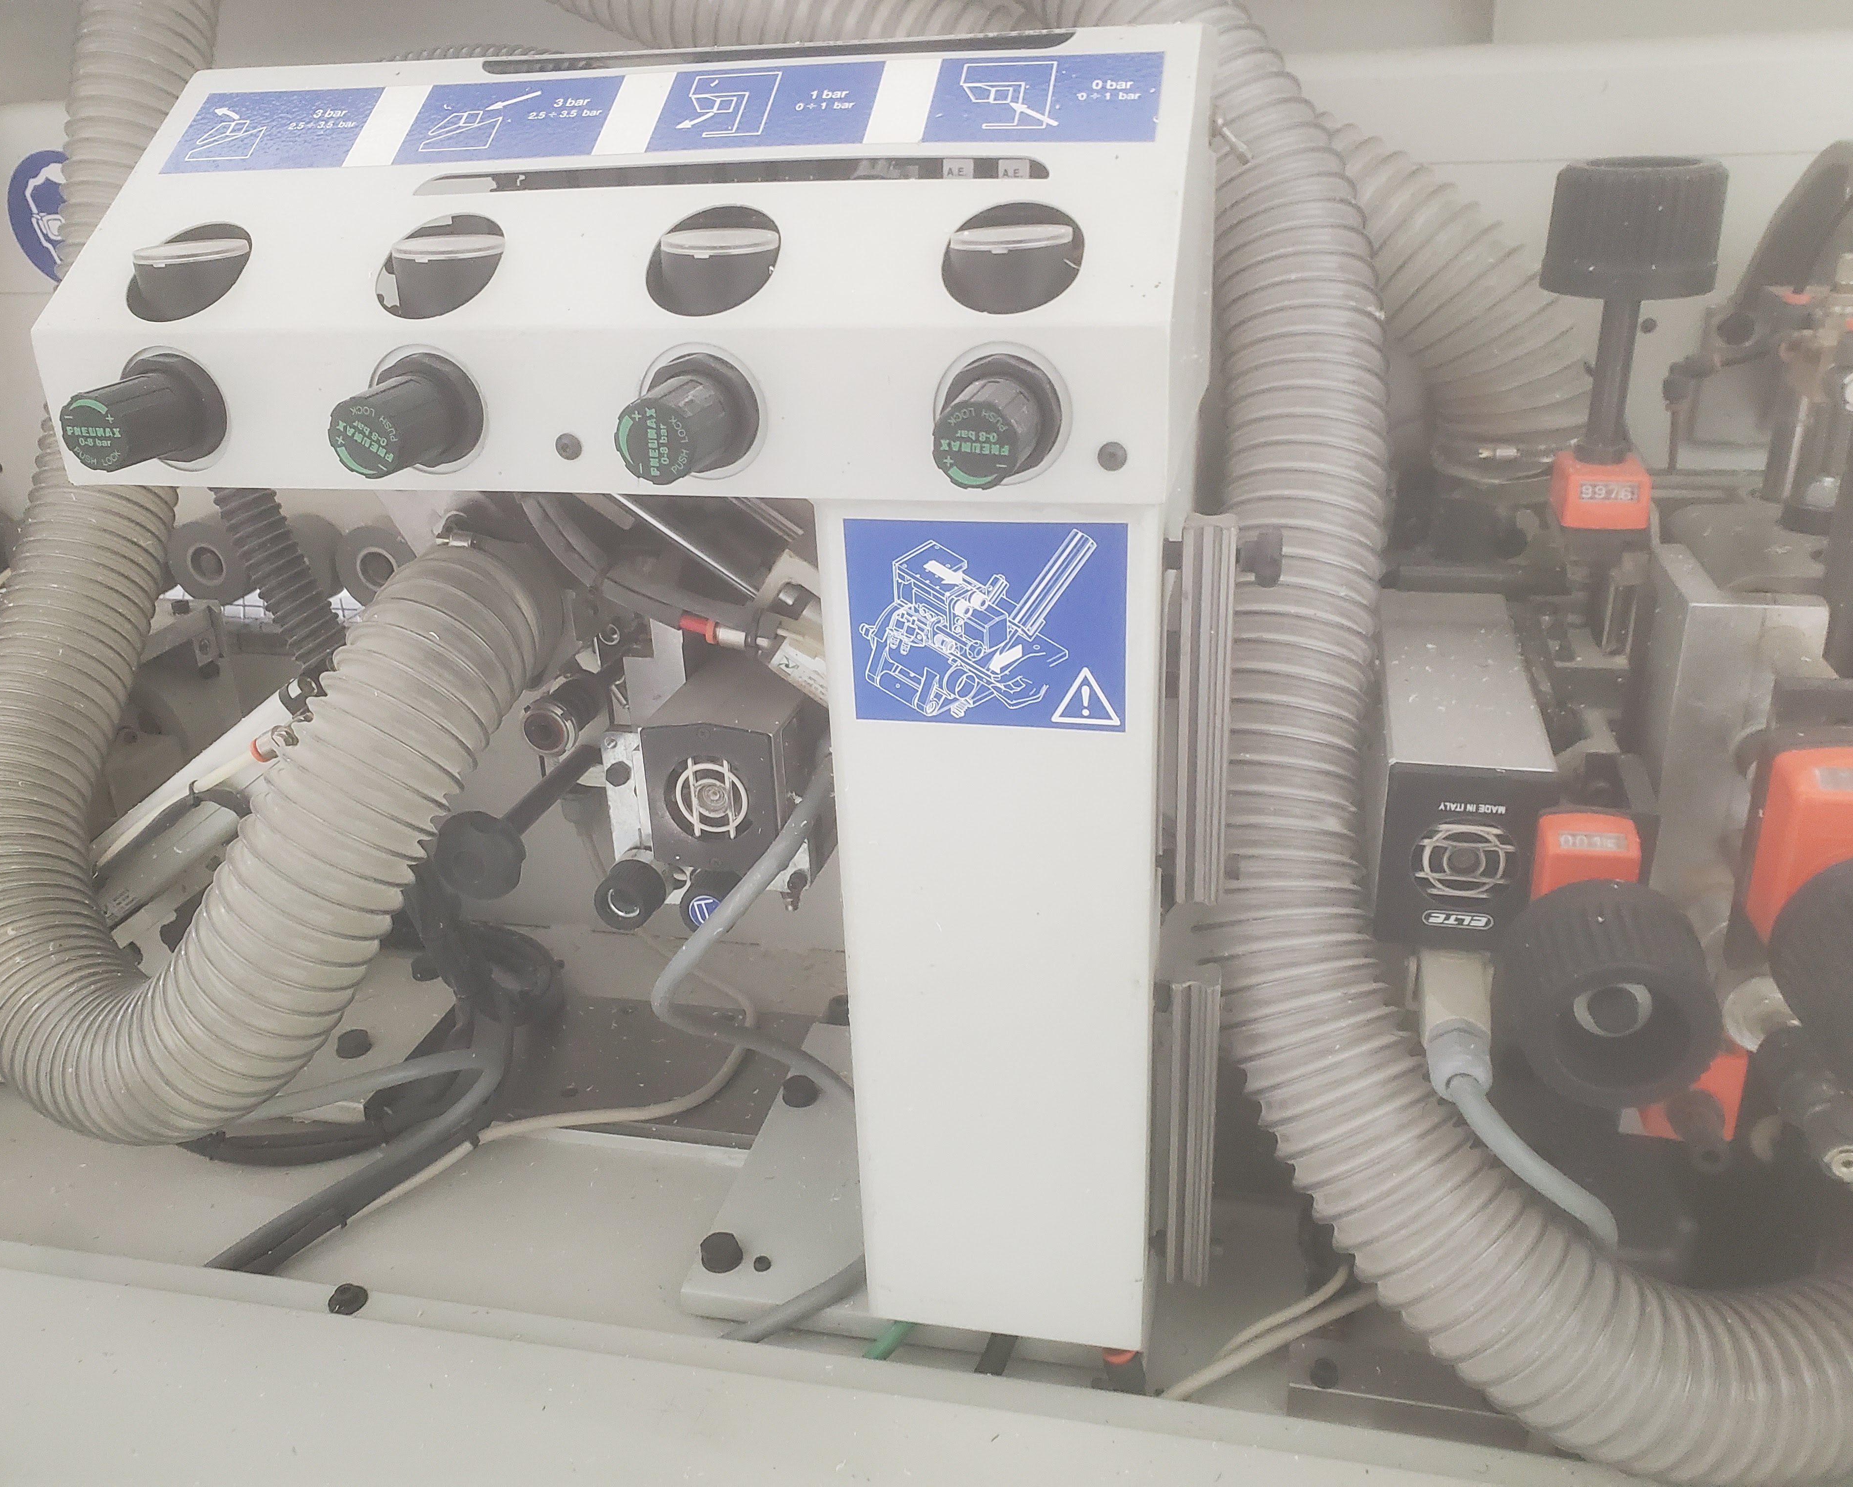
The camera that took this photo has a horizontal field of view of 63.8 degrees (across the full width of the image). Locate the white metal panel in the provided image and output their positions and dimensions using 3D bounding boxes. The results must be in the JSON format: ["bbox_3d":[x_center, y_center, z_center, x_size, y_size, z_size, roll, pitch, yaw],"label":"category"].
[{"bbox_3d":[-0.112,-0.178,0.549,0.410,0.143,0.131,3,24,12],"label":"white metal panel"}]

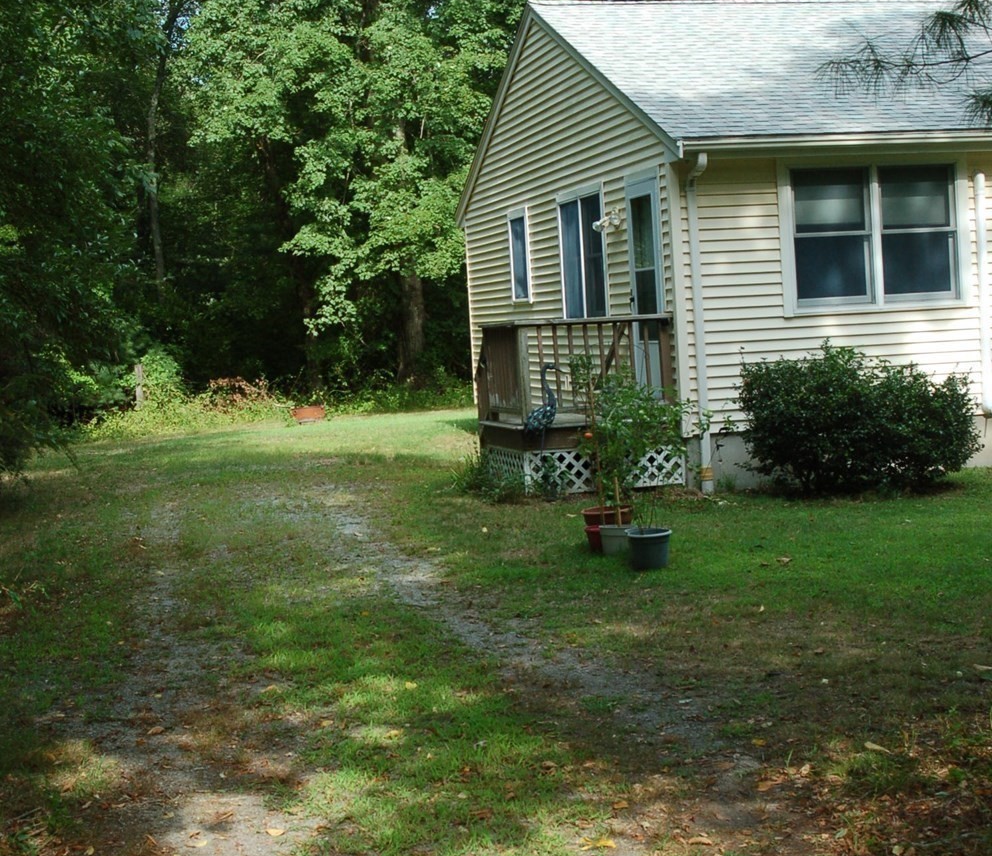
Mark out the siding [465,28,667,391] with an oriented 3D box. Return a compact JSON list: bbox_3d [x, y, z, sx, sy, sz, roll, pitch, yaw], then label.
[{"bbox_3d":[0.552,-2.400,19.808,0.110,4.570,8.750,-4,3,-12],"label":"siding"}]

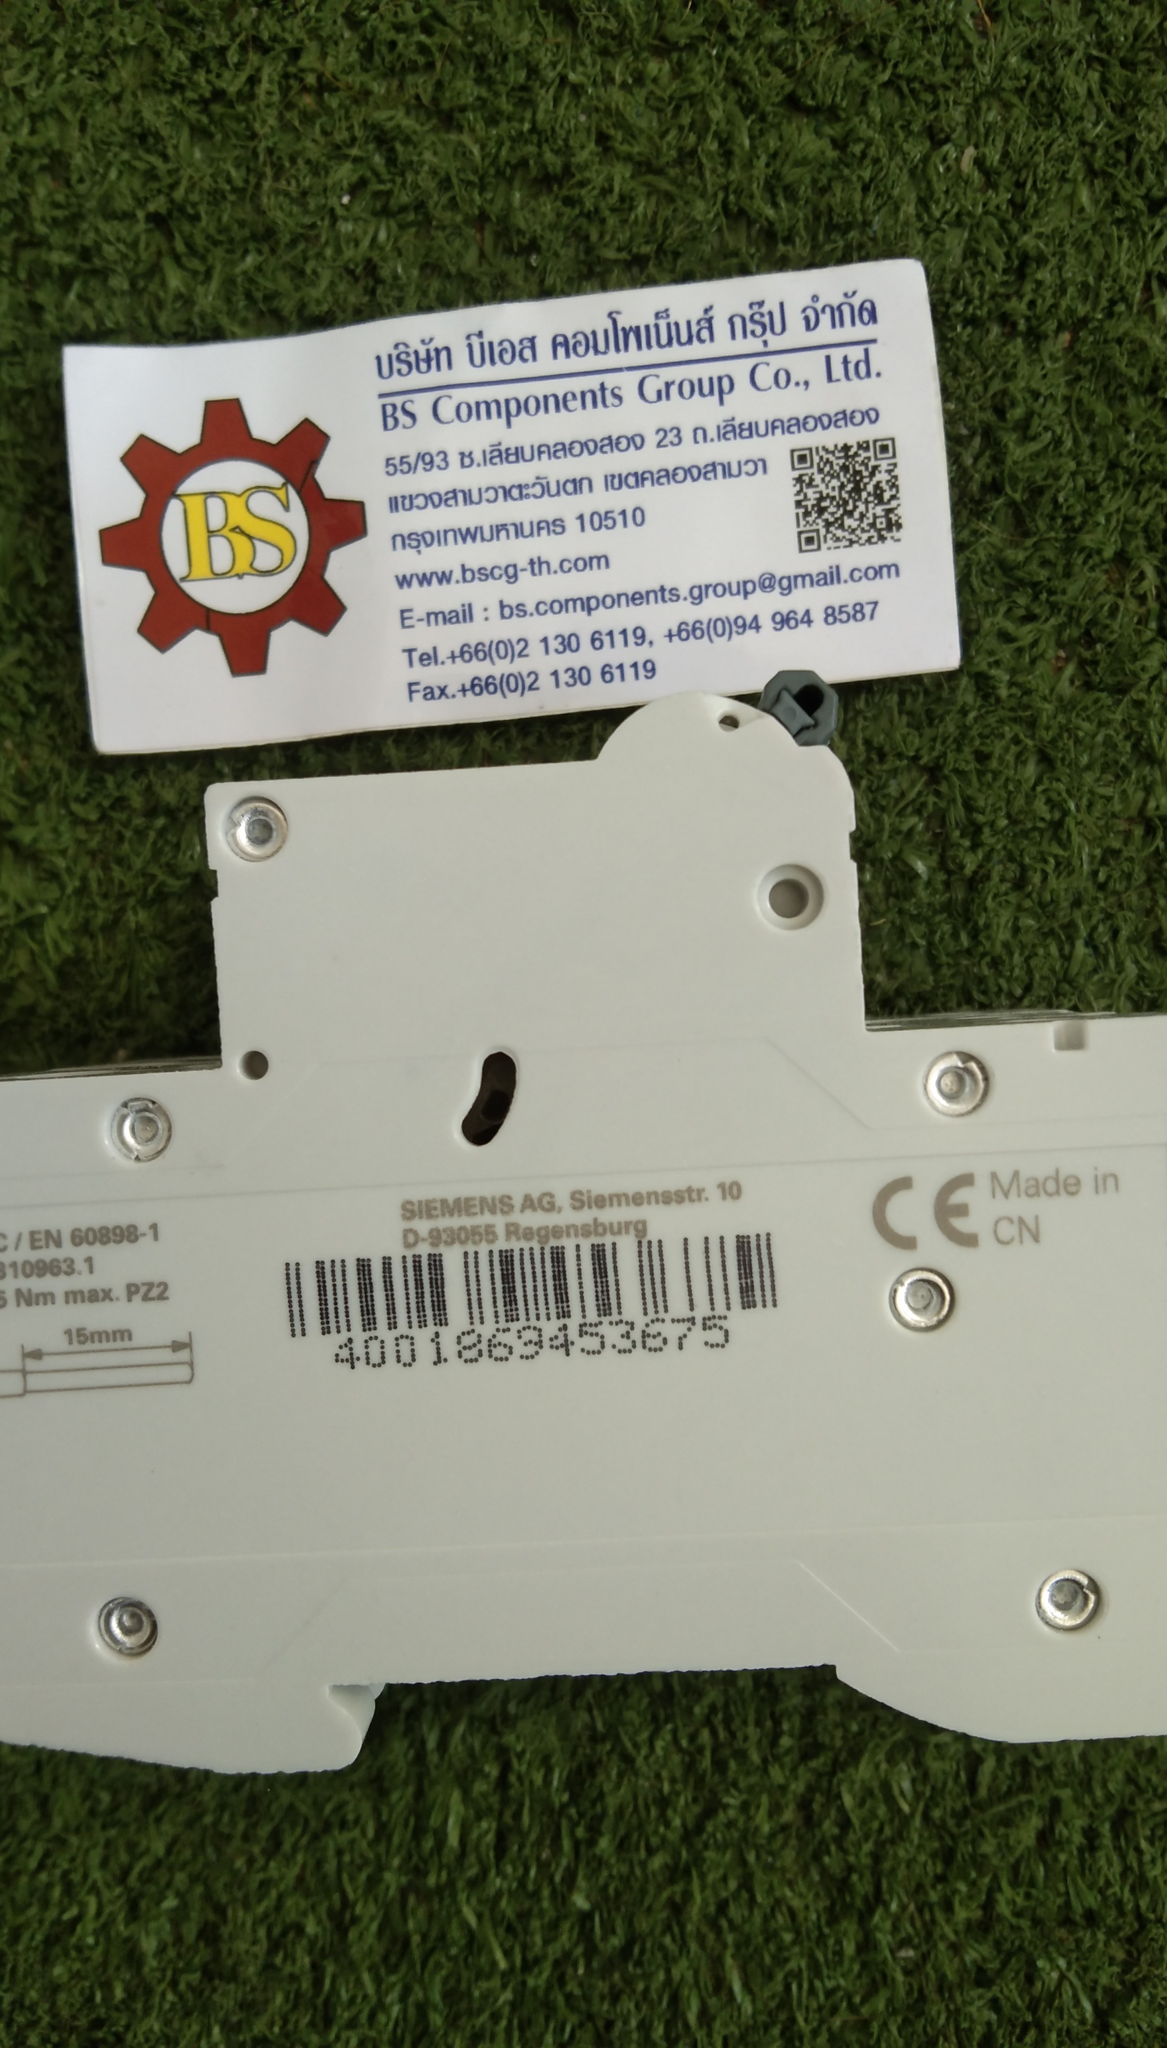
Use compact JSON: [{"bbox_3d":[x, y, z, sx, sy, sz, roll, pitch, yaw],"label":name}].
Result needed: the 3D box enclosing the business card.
[{"bbox_3d":[-0.006,-0.044,0.150,0.074,0.004,0.035,-5,90,0],"label":"business card"}]

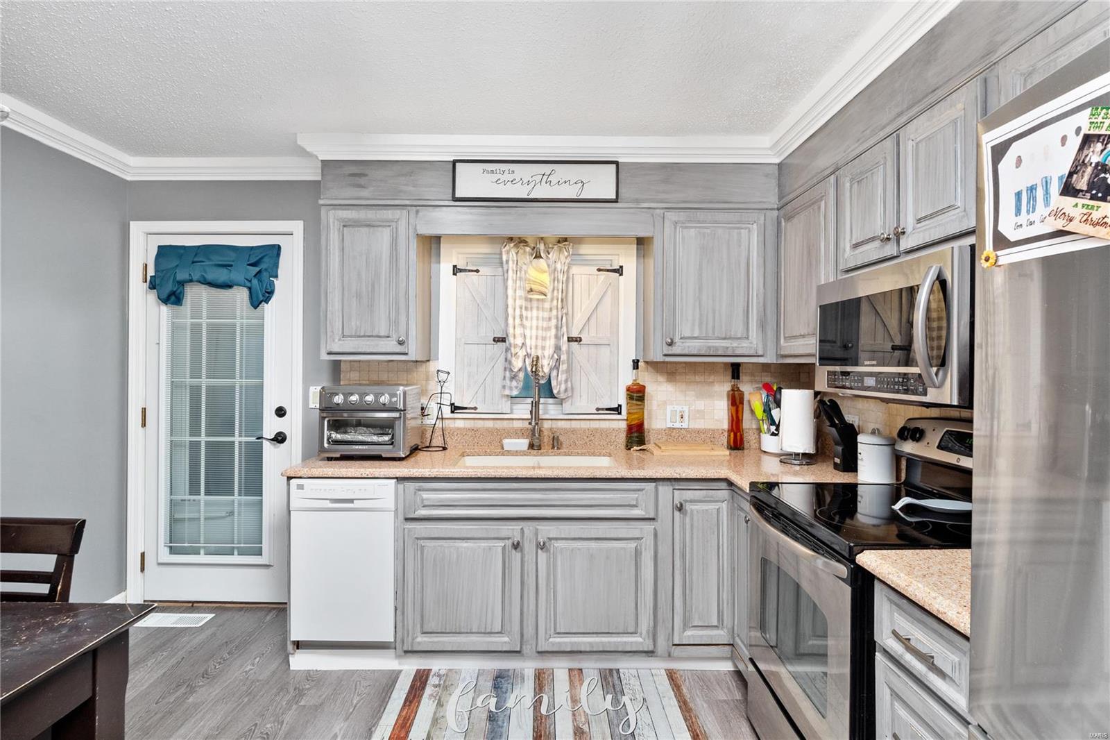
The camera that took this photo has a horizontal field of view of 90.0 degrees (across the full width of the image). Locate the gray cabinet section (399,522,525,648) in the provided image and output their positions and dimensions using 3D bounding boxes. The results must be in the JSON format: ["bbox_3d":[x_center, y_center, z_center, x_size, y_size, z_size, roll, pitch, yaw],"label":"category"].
[{"bbox_3d":[-0.398,0.941,2.409,0.522,0.549,0.020,0,0,0],"label":"gray cabinet section"}]

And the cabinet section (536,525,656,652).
[{"bbox_3d":[0.179,0.970,2.477,0.534,0.560,0.025,0,1,0],"label":"cabinet section"}]

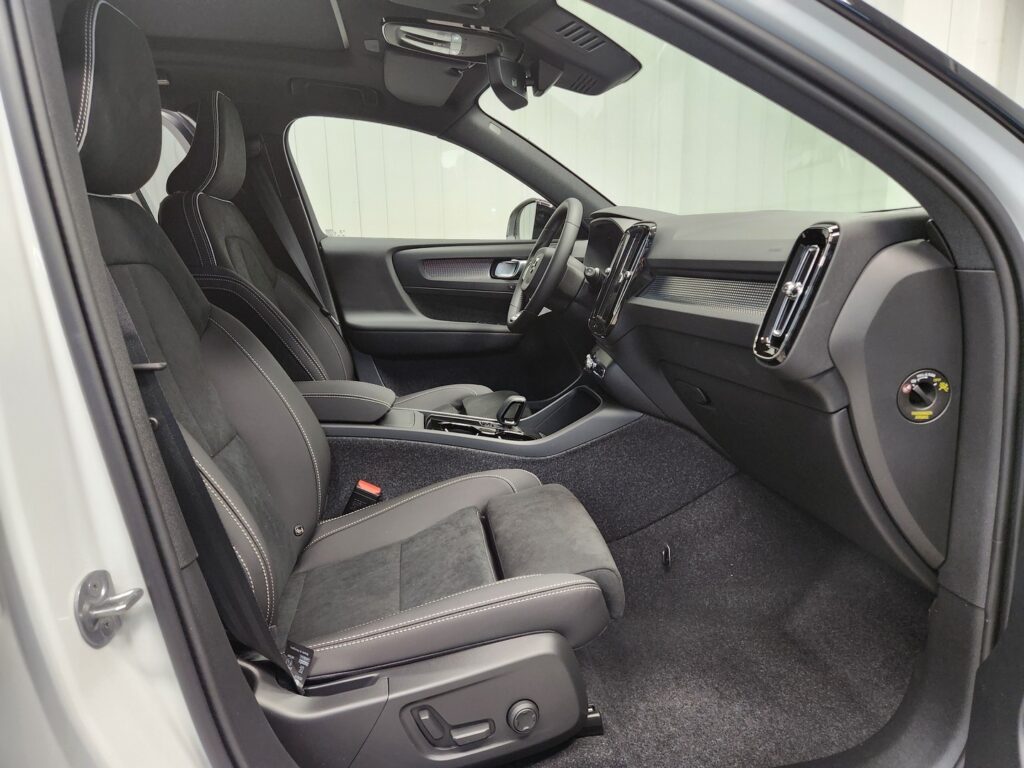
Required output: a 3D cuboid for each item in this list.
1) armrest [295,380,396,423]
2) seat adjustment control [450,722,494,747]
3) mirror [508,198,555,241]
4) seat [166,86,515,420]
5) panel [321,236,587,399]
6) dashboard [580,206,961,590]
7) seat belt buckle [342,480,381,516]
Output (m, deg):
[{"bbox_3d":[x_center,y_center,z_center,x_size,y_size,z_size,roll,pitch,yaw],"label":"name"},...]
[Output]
[{"bbox_3d":[-0.399,0.040,1.460,0.290,0.068,0.190,-4,15,-10],"label":"armrest"},{"bbox_3d":[-0.056,0.492,0.958,0.064,0.024,0.020,-10,16,-8],"label":"seat adjustment control"},{"bbox_3d":[0.083,-0.555,2.356,0.130,0.170,0.230,-7,15,-21],"label":"mirror"},{"bbox_3d":[-0.384,-0.163,1.792,0.880,1.100,0.540,-4,15,-10],"label":"seat"},{"bbox_3d":[-0.107,-0.162,2.189,0.920,0.640,0.130,-4,15,-10],"label":"panel"},{"bbox_3d":[0.406,-0.135,1.559,0.510,0.550,1.430,-4,15,-10],"label":"dashboard"},{"bbox_3d":[-0.315,0.255,1.415,0.058,0.090,0.030,23,9,-15],"label":"seat belt buckle"}]

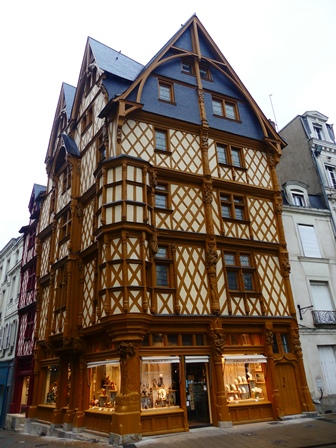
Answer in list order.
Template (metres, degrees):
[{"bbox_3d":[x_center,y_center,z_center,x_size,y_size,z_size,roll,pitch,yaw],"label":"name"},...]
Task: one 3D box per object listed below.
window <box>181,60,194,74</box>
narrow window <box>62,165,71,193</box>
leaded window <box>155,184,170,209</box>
[{"bbox_3d":[1.062,-8.154,17.000,0.790,1.038,0.200,7,-27,-21],"label":"window"},{"bbox_3d":[-5.671,-2.495,18.189,0.150,1.500,1.000,16,-31,-35],"label":"narrow window"},{"bbox_3d":[-0.239,-1.106,13.428,0.692,1.218,0.200,7,-27,-21],"label":"leaded window"}]

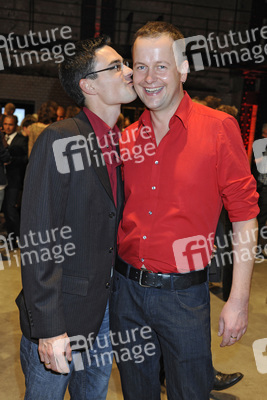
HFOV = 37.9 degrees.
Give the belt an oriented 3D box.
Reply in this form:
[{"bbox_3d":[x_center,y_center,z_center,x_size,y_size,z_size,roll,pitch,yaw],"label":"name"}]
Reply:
[{"bbox_3d":[0.091,0.224,1.310,0.345,0.065,0.250,7,15,26],"label":"belt"}]

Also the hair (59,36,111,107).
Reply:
[{"bbox_3d":[-0.145,-0.395,1.200,0.185,0.200,0.170,-9,11,11],"label":"hair"}]

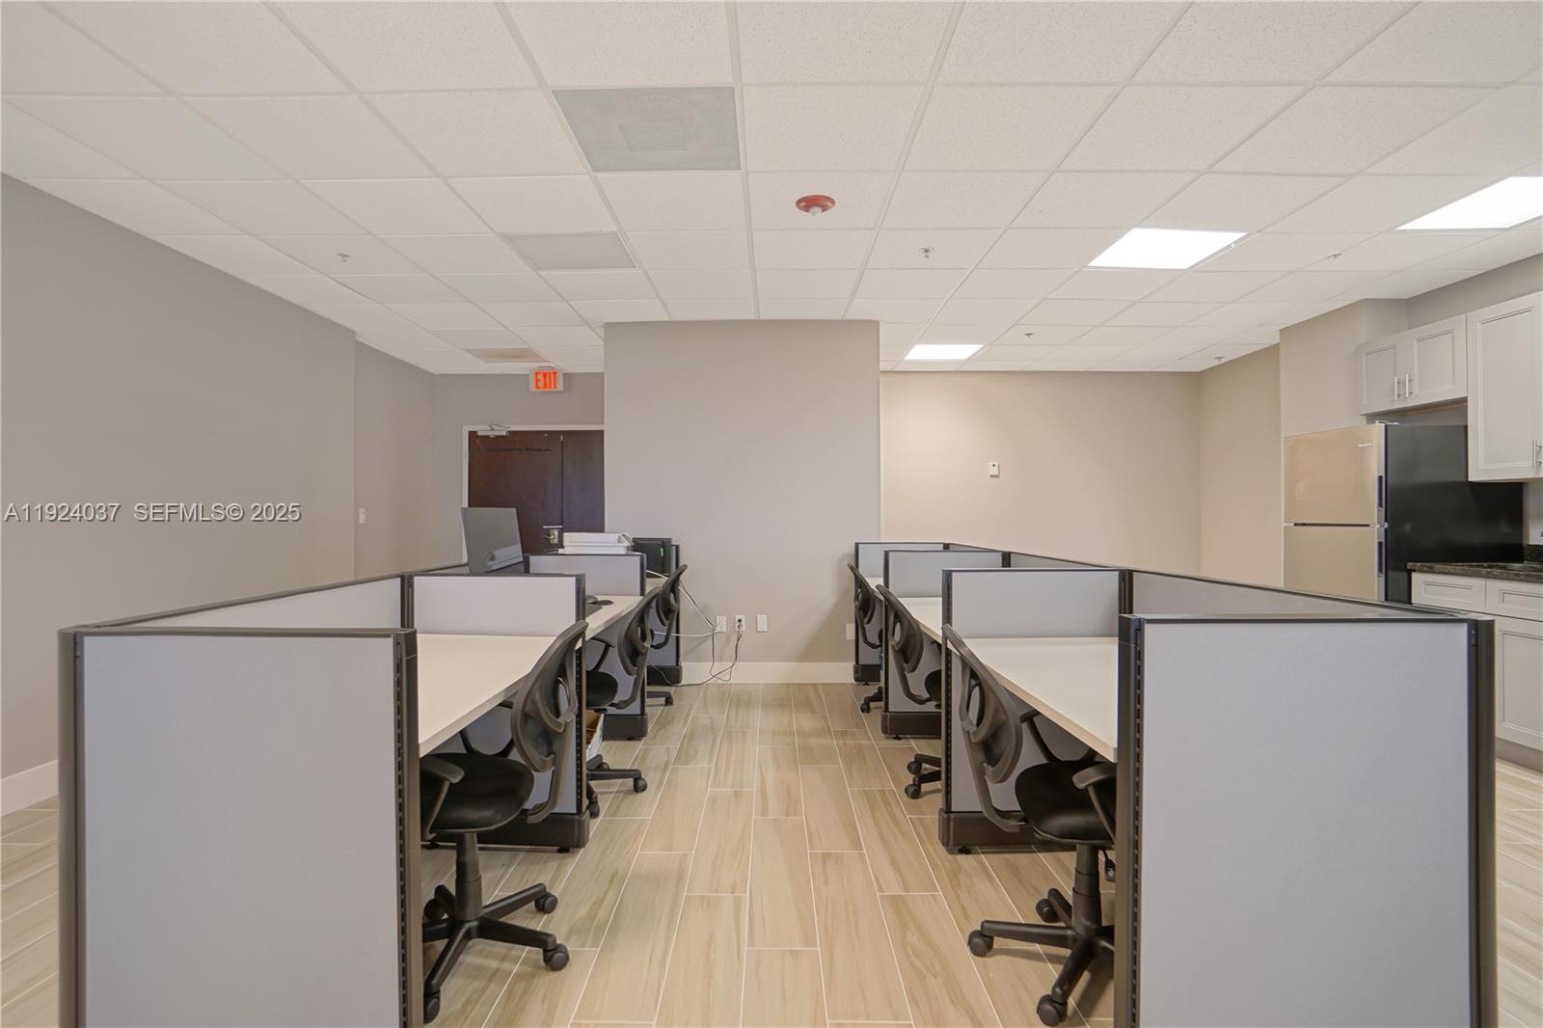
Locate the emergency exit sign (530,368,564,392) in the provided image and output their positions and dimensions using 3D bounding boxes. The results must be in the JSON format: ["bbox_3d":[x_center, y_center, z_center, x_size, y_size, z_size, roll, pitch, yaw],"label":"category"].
[{"bbox_3d":[-2.107,-1.266,6.460,0.315,0.205,0.050,0,0,0],"label":"emergency exit sign"}]

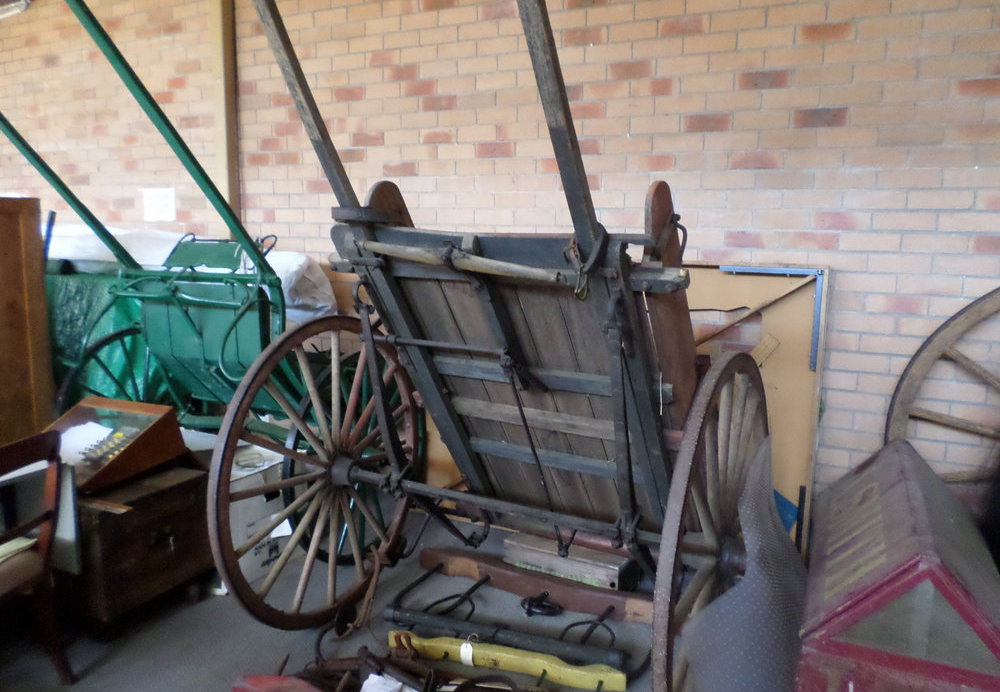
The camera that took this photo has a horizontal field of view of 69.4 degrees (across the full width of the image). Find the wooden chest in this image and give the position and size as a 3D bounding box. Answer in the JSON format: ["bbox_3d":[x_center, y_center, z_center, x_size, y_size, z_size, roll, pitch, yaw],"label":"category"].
[{"bbox_3d":[-1.631,0.794,3.027,0.620,0.500,0.510,6,10,26],"label":"wooden chest"}]

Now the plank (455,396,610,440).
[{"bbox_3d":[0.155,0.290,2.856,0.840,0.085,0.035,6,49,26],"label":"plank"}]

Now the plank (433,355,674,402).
[{"bbox_3d":[0.125,0.114,2.659,1.020,0.090,0.035,6,49,26],"label":"plank"}]

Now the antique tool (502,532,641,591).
[{"bbox_3d":[0.305,0.991,3.318,0.585,0.110,0.145,6,10,29],"label":"antique tool"}]

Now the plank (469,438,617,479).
[{"bbox_3d":[0.227,0.476,3.038,0.800,0.085,0.035,6,49,26],"label":"plank"}]

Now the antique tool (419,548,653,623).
[{"bbox_3d":[0.185,1.032,3.096,1.240,0.090,0.105,6,10,26],"label":"antique tool"}]

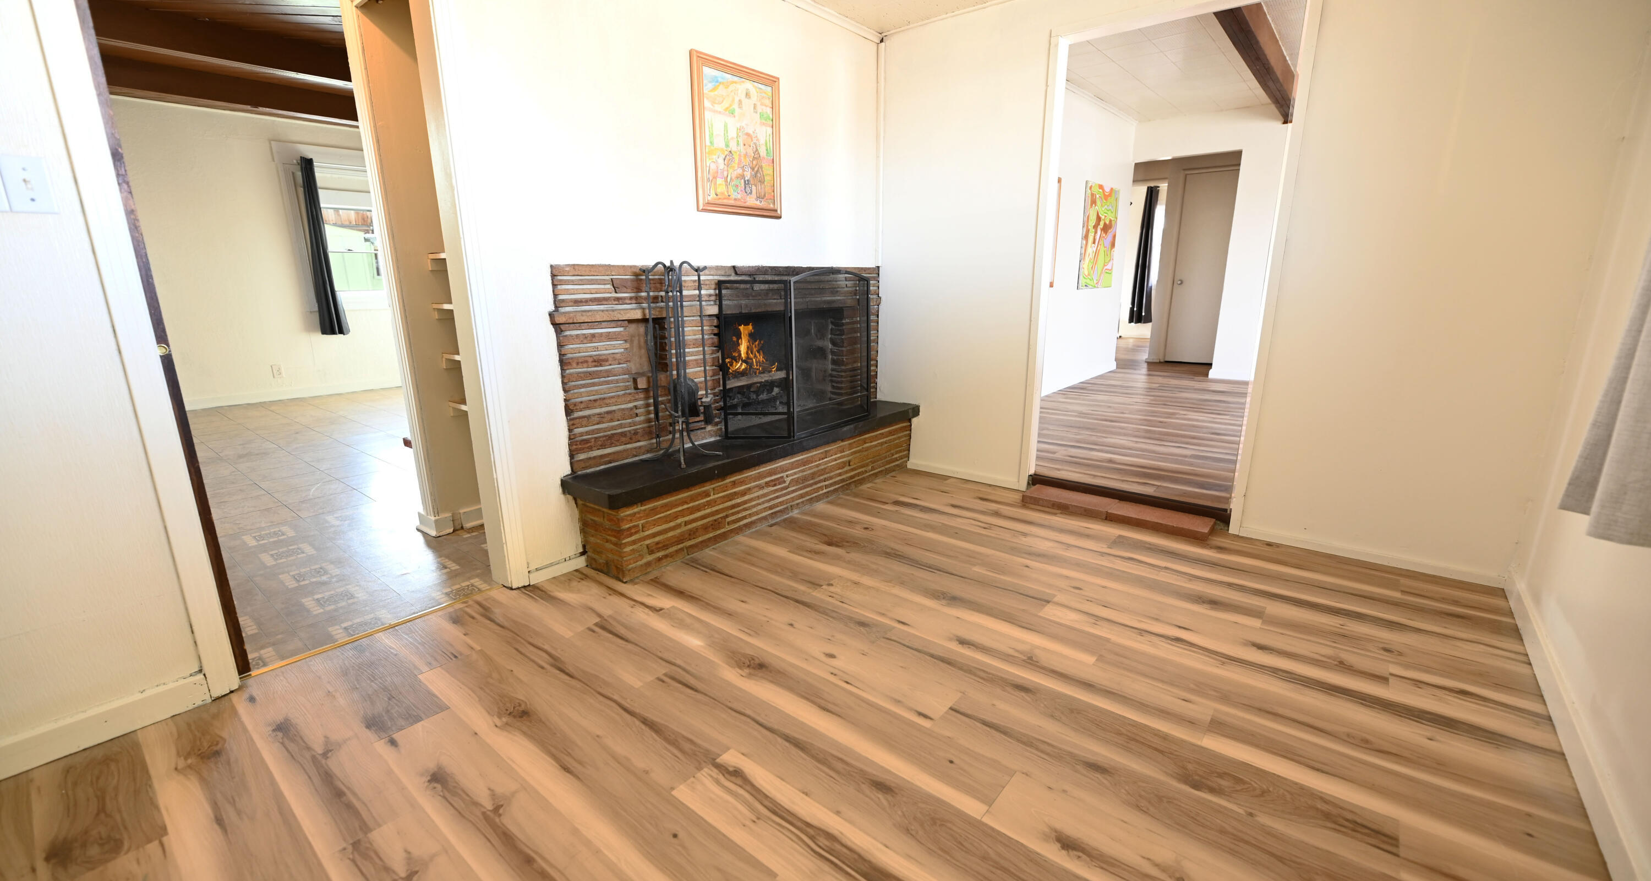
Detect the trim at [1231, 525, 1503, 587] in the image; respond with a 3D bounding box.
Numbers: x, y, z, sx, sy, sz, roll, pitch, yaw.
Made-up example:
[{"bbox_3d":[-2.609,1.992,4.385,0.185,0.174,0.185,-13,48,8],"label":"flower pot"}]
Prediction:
[{"bbox_3d":[2.072,0.439,2.486,0.786,0.048,0.017,11,18,39],"label":"trim"}]

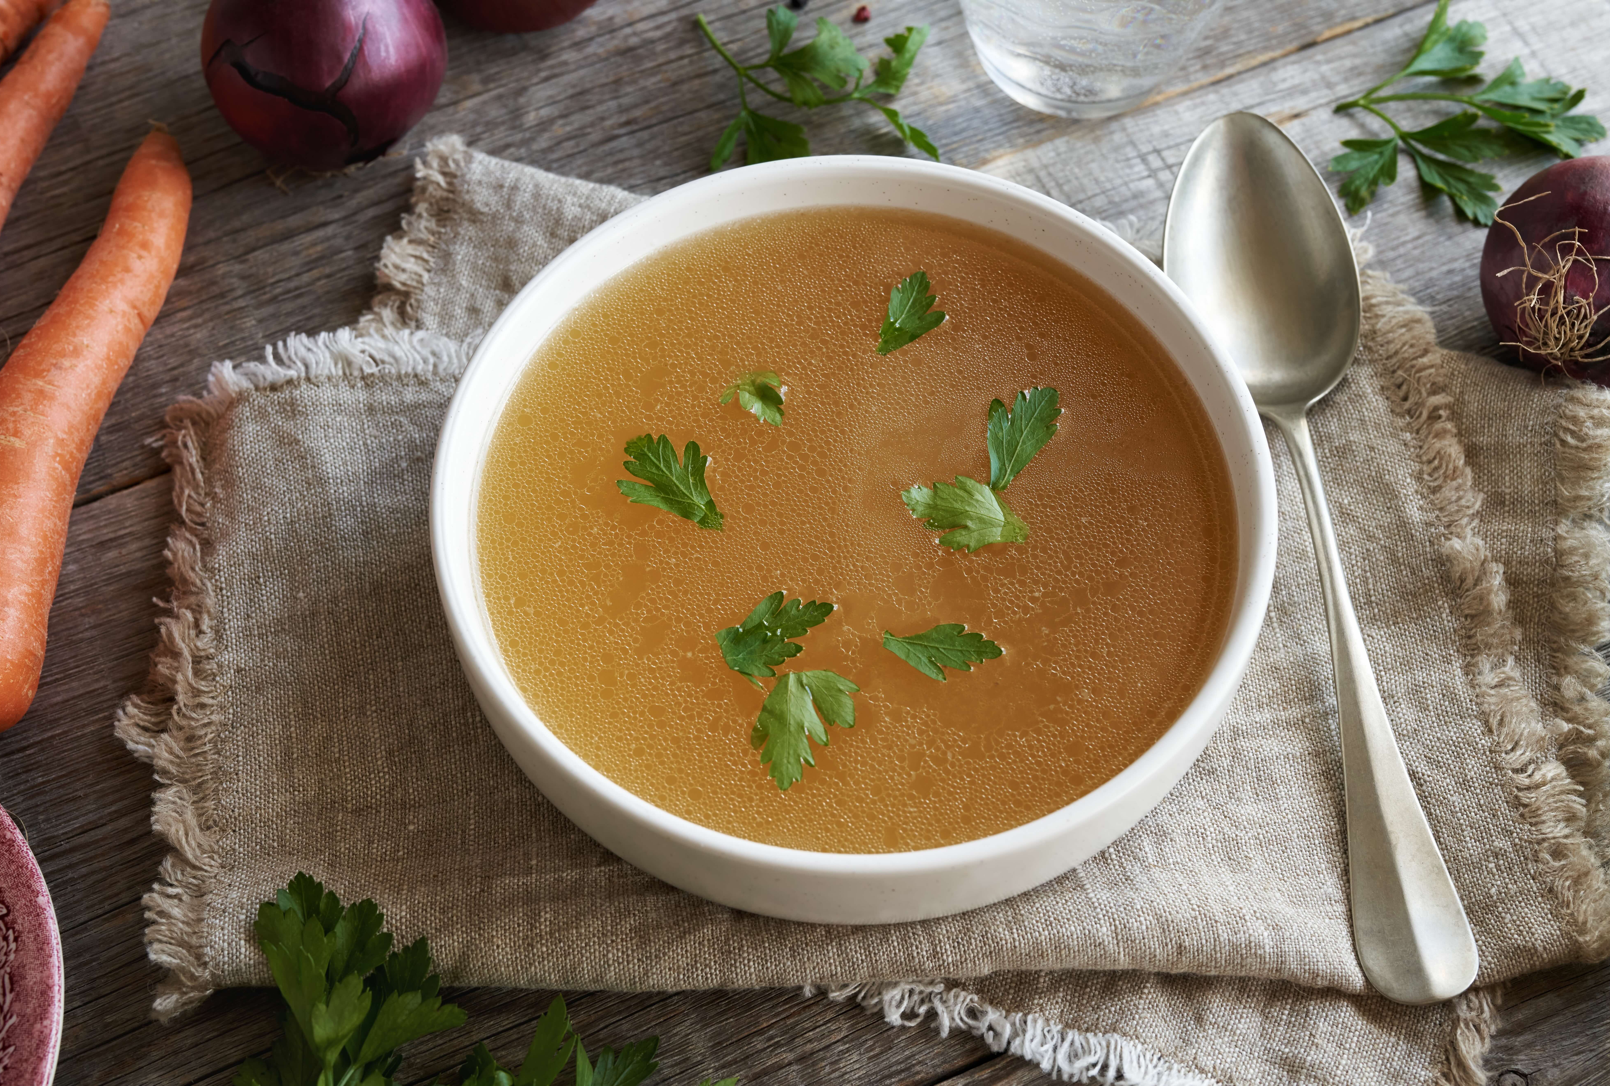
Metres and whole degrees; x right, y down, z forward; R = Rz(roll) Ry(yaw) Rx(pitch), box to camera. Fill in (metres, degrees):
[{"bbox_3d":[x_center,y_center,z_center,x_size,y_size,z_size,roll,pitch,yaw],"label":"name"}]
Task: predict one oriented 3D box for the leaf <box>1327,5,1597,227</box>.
[{"bbox_3d":[0.160,-0.107,0.551,0.067,0.018,0.066,0,59,0],"label":"leaf"}]

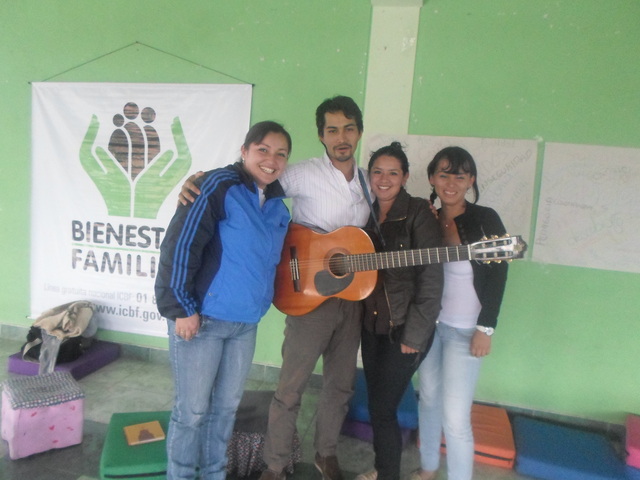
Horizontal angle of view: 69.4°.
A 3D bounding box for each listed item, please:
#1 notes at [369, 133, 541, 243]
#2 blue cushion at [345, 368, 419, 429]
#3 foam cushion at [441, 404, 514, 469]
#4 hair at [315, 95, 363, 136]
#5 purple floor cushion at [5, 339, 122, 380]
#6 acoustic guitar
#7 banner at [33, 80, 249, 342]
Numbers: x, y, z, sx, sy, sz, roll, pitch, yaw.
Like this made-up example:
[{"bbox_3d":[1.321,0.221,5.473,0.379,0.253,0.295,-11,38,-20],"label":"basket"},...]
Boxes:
[{"bbox_3d":[0.749,-0.276,2.803,1.010,0.690,0.020,5,6,13],"label":"notes"},{"bbox_3d":[0.334,0.927,2.726,0.480,0.090,0.520,5,6,13],"label":"blue cushion"},{"bbox_3d":[0.816,1.057,2.595,0.465,0.090,0.540,5,4,17],"label":"foam cushion"},{"bbox_3d":[0.074,-0.482,1.850,0.190,0.185,0.205,4,5,-3],"label":"hair"},{"bbox_3d":[-1.778,0.825,3.264,0.500,0.090,0.510,5,5,9],"label":"purple floor cushion"},{"bbox_3d":[0.236,0.080,1.718,1.000,0.370,0.100,-7,-3,21],"label":"acoustic guitar"},{"bbox_3d":[-1.365,-0.207,3.329,1.770,1.800,0.030,5,6,13],"label":"banner"}]

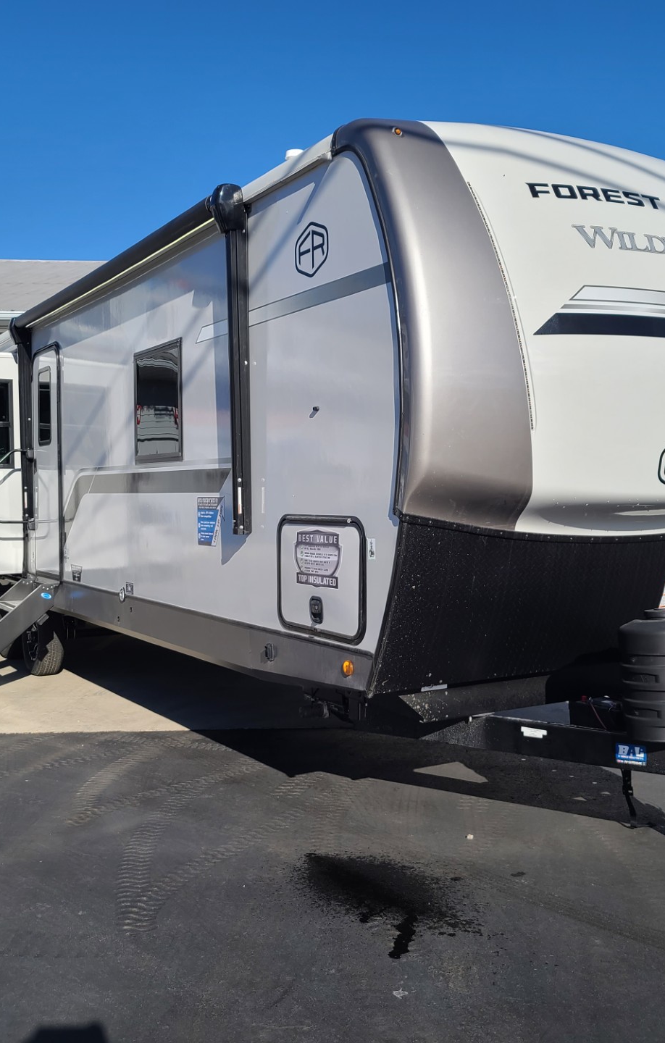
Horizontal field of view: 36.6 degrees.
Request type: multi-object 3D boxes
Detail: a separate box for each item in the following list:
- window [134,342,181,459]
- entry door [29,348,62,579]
[{"bbox_3d":[-1.076,-0.717,6.156,0.050,0.715,0.770,-1,2,-32],"label":"window"},{"bbox_3d":[-2.332,-0.472,8.215,0.060,1.859,0.776,-1,2,-32],"label":"entry door"}]

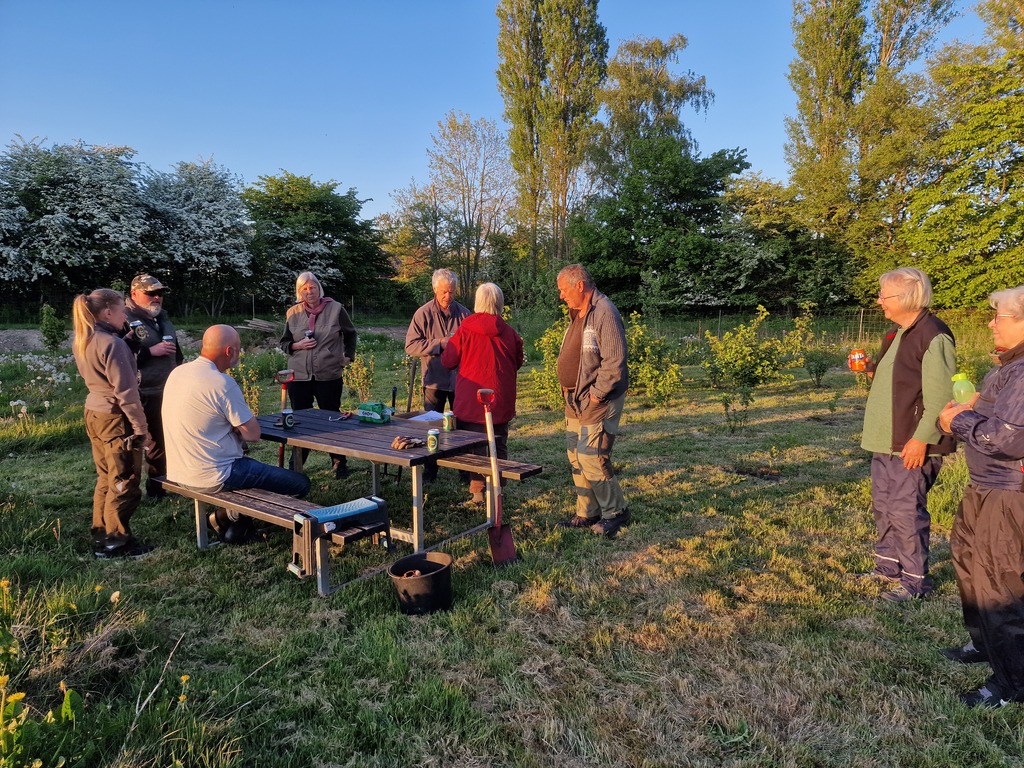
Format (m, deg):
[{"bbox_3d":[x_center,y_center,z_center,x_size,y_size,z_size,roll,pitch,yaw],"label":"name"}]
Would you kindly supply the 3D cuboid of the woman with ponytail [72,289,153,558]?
[{"bbox_3d":[-2.450,0.248,4.178,0.420,1.620,0.460,-4,8,-30],"label":"woman with ponytail"}]

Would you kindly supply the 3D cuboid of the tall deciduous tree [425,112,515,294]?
[{"bbox_3d":[-2.498,-10.065,40.020,5.100,11.423,4.900,-1,8,0],"label":"tall deciduous tree"}]

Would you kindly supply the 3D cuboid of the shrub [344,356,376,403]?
[{"bbox_3d":[-2.277,-0.031,10.184,0.460,0.780,0.460,0,7,0],"label":"shrub"}]

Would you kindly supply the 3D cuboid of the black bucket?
[{"bbox_3d":[-0.480,1.010,3.524,0.316,0.290,0.316,-5,8,1],"label":"black bucket"}]

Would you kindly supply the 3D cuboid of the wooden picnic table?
[{"bbox_3d":[-1.061,0.662,4.569,1.843,0.716,0.758,5,9,36],"label":"wooden picnic table"}]

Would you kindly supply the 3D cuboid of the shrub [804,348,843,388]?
[{"bbox_3d":[5.661,-0.255,12.339,0.620,0.700,0.600,0,7,0],"label":"shrub"}]

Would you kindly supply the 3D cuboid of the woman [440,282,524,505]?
[{"bbox_3d":[-0.215,0.086,5.296,0.600,1.670,0.450,-1,7,-10],"label":"woman"}]

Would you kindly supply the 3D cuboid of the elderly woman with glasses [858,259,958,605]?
[{"bbox_3d":[2.090,0.261,3.595,0.460,1.710,0.500,2,7,17],"label":"elderly woman with glasses"}]

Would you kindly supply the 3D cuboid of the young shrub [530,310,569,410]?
[{"bbox_3d":[0.682,-0.345,9.185,0.920,1.369,0.850,-1,8,0],"label":"young shrub"}]

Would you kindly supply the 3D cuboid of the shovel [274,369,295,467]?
[{"bbox_3d":[-1.694,0.426,5.082,0.180,1.090,0.100,0,10,-19],"label":"shovel"}]

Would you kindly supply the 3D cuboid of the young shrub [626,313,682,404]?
[{"bbox_3d":[1.951,-0.368,9.587,0.920,1.301,0.880,-1,8,0],"label":"young shrub"}]

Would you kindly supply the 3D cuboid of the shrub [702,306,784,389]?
[{"bbox_3d":[4.161,-0.595,12.150,1.400,1.450,1.300,0,7,0],"label":"shrub"}]

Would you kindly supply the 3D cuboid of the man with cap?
[{"bbox_3d":[-2.797,0.024,5.296,0.460,1.723,0.580,6,10,42],"label":"man with cap"}]

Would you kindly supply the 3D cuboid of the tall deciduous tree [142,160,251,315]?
[{"bbox_3d":[-15.915,-7.207,34.331,5.400,7.773,5.200,-1,8,0],"label":"tall deciduous tree"}]

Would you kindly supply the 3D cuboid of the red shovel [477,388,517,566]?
[{"bbox_3d":[-0.099,0.569,4.123,0.180,1.070,0.100,-3,-6,-41],"label":"red shovel"}]

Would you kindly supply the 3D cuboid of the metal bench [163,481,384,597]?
[{"bbox_3d":[-1.512,0.885,4.022,1.936,0.426,0.265,5,9,36],"label":"metal bench"}]

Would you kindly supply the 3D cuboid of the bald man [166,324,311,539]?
[{"bbox_3d":[-1.670,0.350,4.290,0.620,1.380,0.740,6,9,43],"label":"bald man"}]

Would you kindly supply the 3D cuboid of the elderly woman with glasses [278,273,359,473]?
[{"bbox_3d":[-1.634,-0.069,5.719,0.600,1.730,0.400,-3,8,-20],"label":"elderly woman with glasses"}]

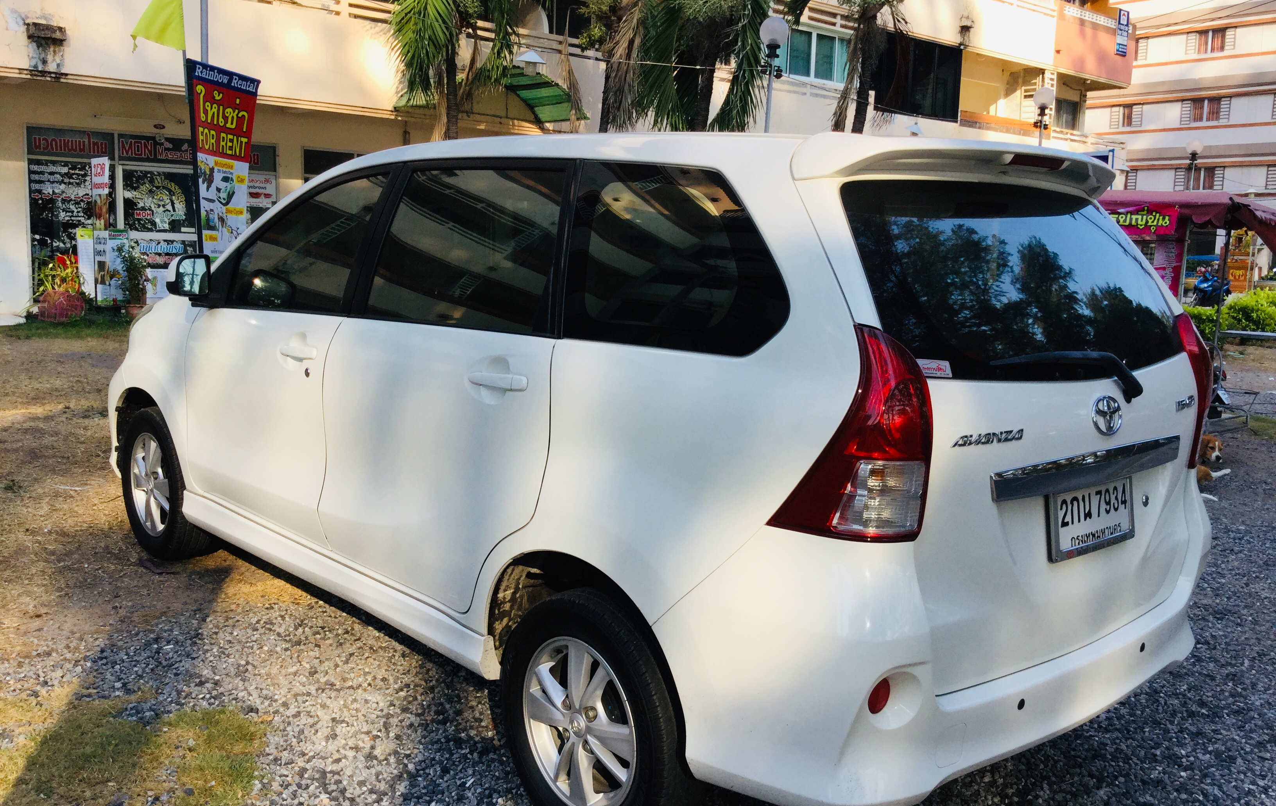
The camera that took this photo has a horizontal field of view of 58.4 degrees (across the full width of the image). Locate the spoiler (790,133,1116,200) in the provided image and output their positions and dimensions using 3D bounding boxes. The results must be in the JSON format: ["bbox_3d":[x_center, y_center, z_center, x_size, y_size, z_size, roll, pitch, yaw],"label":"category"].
[{"bbox_3d":[0.817,-0.528,2.664,1.240,0.150,0.320,-5,13,-43],"label":"spoiler"}]

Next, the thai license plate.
[{"bbox_3d":[1.008,0.237,2.539,0.375,0.178,0.030,-5,5,-43],"label":"thai license plate"}]

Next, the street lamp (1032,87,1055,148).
[{"bbox_3d":[5.822,-2.787,16.974,0.300,3.740,0.300,7,10,19],"label":"street lamp"}]

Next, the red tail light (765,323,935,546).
[{"bbox_3d":[0.414,0.051,2.130,0.220,0.410,0.270,-5,13,-43],"label":"red tail light"}]

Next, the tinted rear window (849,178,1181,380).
[{"bbox_3d":[0.901,-0.276,2.597,1.300,0.480,0.090,-5,-19,-43],"label":"tinted rear window"}]

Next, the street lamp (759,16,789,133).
[{"bbox_3d":[1.338,-2.269,12.317,0.300,3.650,0.300,5,9,6],"label":"street lamp"}]

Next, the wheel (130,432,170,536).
[{"bbox_3d":[-1.889,0.323,4.592,0.150,0.412,0.412,-5,13,-43],"label":"wheel"}]

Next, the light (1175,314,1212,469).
[{"bbox_3d":[1.430,-0.038,3.074,0.220,0.410,0.270,-5,13,-43],"label":"light"}]

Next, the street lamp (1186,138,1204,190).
[{"bbox_3d":[10.613,-3.296,22.266,0.300,3.640,0.300,8,10,25],"label":"street lamp"}]

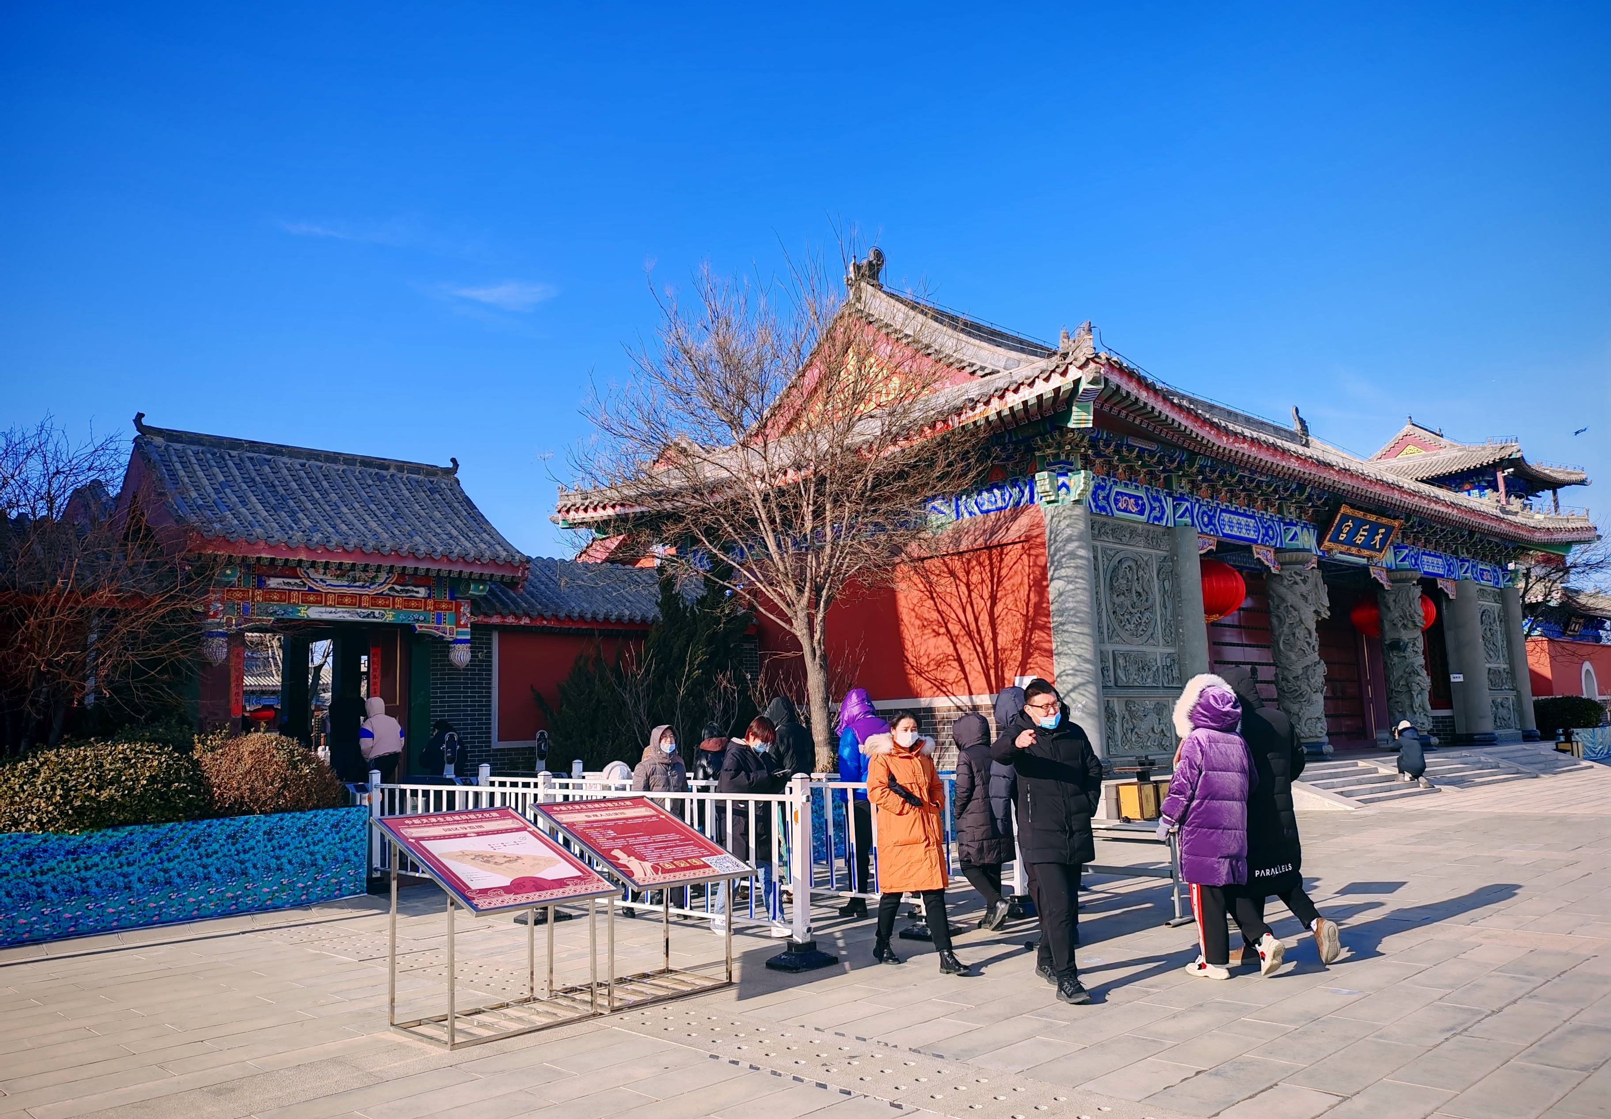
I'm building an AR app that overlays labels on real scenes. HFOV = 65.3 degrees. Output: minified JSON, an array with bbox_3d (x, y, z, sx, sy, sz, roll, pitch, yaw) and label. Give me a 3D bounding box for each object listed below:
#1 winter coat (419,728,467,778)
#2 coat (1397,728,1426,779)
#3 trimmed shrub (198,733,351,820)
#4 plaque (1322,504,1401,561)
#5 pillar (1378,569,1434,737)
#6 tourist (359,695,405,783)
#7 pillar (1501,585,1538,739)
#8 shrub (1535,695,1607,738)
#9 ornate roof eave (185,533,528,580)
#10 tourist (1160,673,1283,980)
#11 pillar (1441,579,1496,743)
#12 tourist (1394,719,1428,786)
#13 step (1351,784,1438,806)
[{"bbox_3d":[-4.566,2.492,15.800,0.550,0.800,0.550,1,-8,-19],"label":"winter coat"},{"bbox_3d":[10.465,3.347,21.700,0.500,0.880,0.500,-10,-11,44],"label":"coat"},{"bbox_3d":[-5.484,2.273,12.864,1.250,0.960,1.400,-9,-11,44],"label":"trimmed shrub"},{"bbox_3d":[12.086,-0.561,27.300,3.000,1.040,0.180,6,22,-44],"label":"plaque"},{"bbox_3d":[15.100,2.450,31.400,1.000,4.400,1.000,-9,-11,44],"label":"pillar"},{"bbox_3d":[-5.519,2.587,16.190,0.580,1.680,0.450,1,-8,-18],"label":"tourist"},{"bbox_3d":[21.250,3.090,37.600,0.800,4.400,0.800,-9,-11,44],"label":"pillar"},{"bbox_3d":[21.565,4.445,35.500,1.800,1.200,2.200,-10,-11,44],"label":"shrub"},{"bbox_3d":[-5.958,0.018,17.045,4.750,0.450,0.600,6,-11,-44],"label":"ornate roof eave"},{"bbox_3d":[2.457,1.558,7.452,0.520,1.730,0.500,4,-10,-38],"label":"tourist"},{"bbox_3d":[17.492,2.659,32.983,0.740,4.250,0.740,6,-11,-44],"label":"pillar"},{"bbox_3d":[10.434,3.351,21.657,0.480,1.100,0.550,5,-10,-42],"label":"tourist"},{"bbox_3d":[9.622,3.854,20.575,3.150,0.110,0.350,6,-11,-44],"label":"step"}]

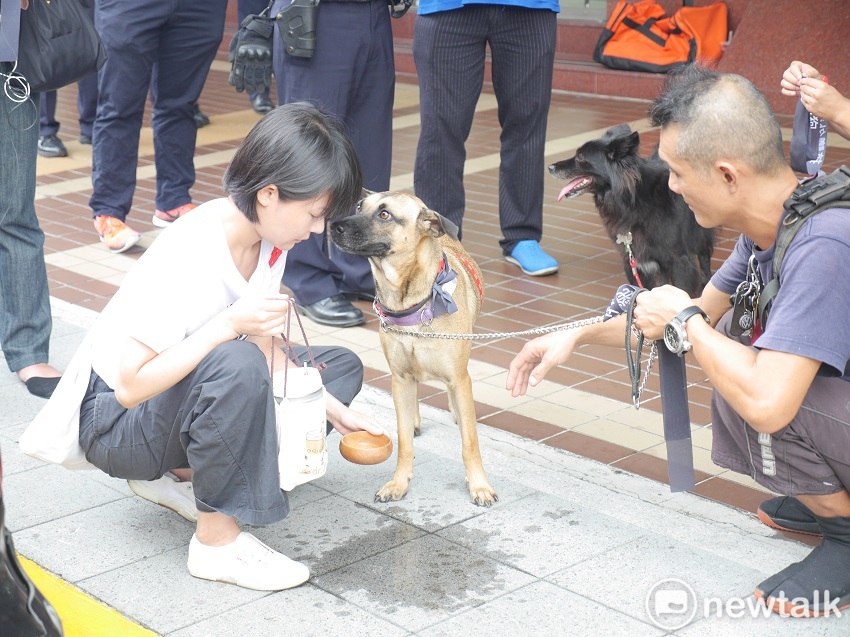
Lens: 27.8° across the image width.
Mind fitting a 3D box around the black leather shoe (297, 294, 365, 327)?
[{"bbox_3d":[-0.272,-0.070,4.885,0.108,0.110,0.282,-16,21,-40],"label":"black leather shoe"}]

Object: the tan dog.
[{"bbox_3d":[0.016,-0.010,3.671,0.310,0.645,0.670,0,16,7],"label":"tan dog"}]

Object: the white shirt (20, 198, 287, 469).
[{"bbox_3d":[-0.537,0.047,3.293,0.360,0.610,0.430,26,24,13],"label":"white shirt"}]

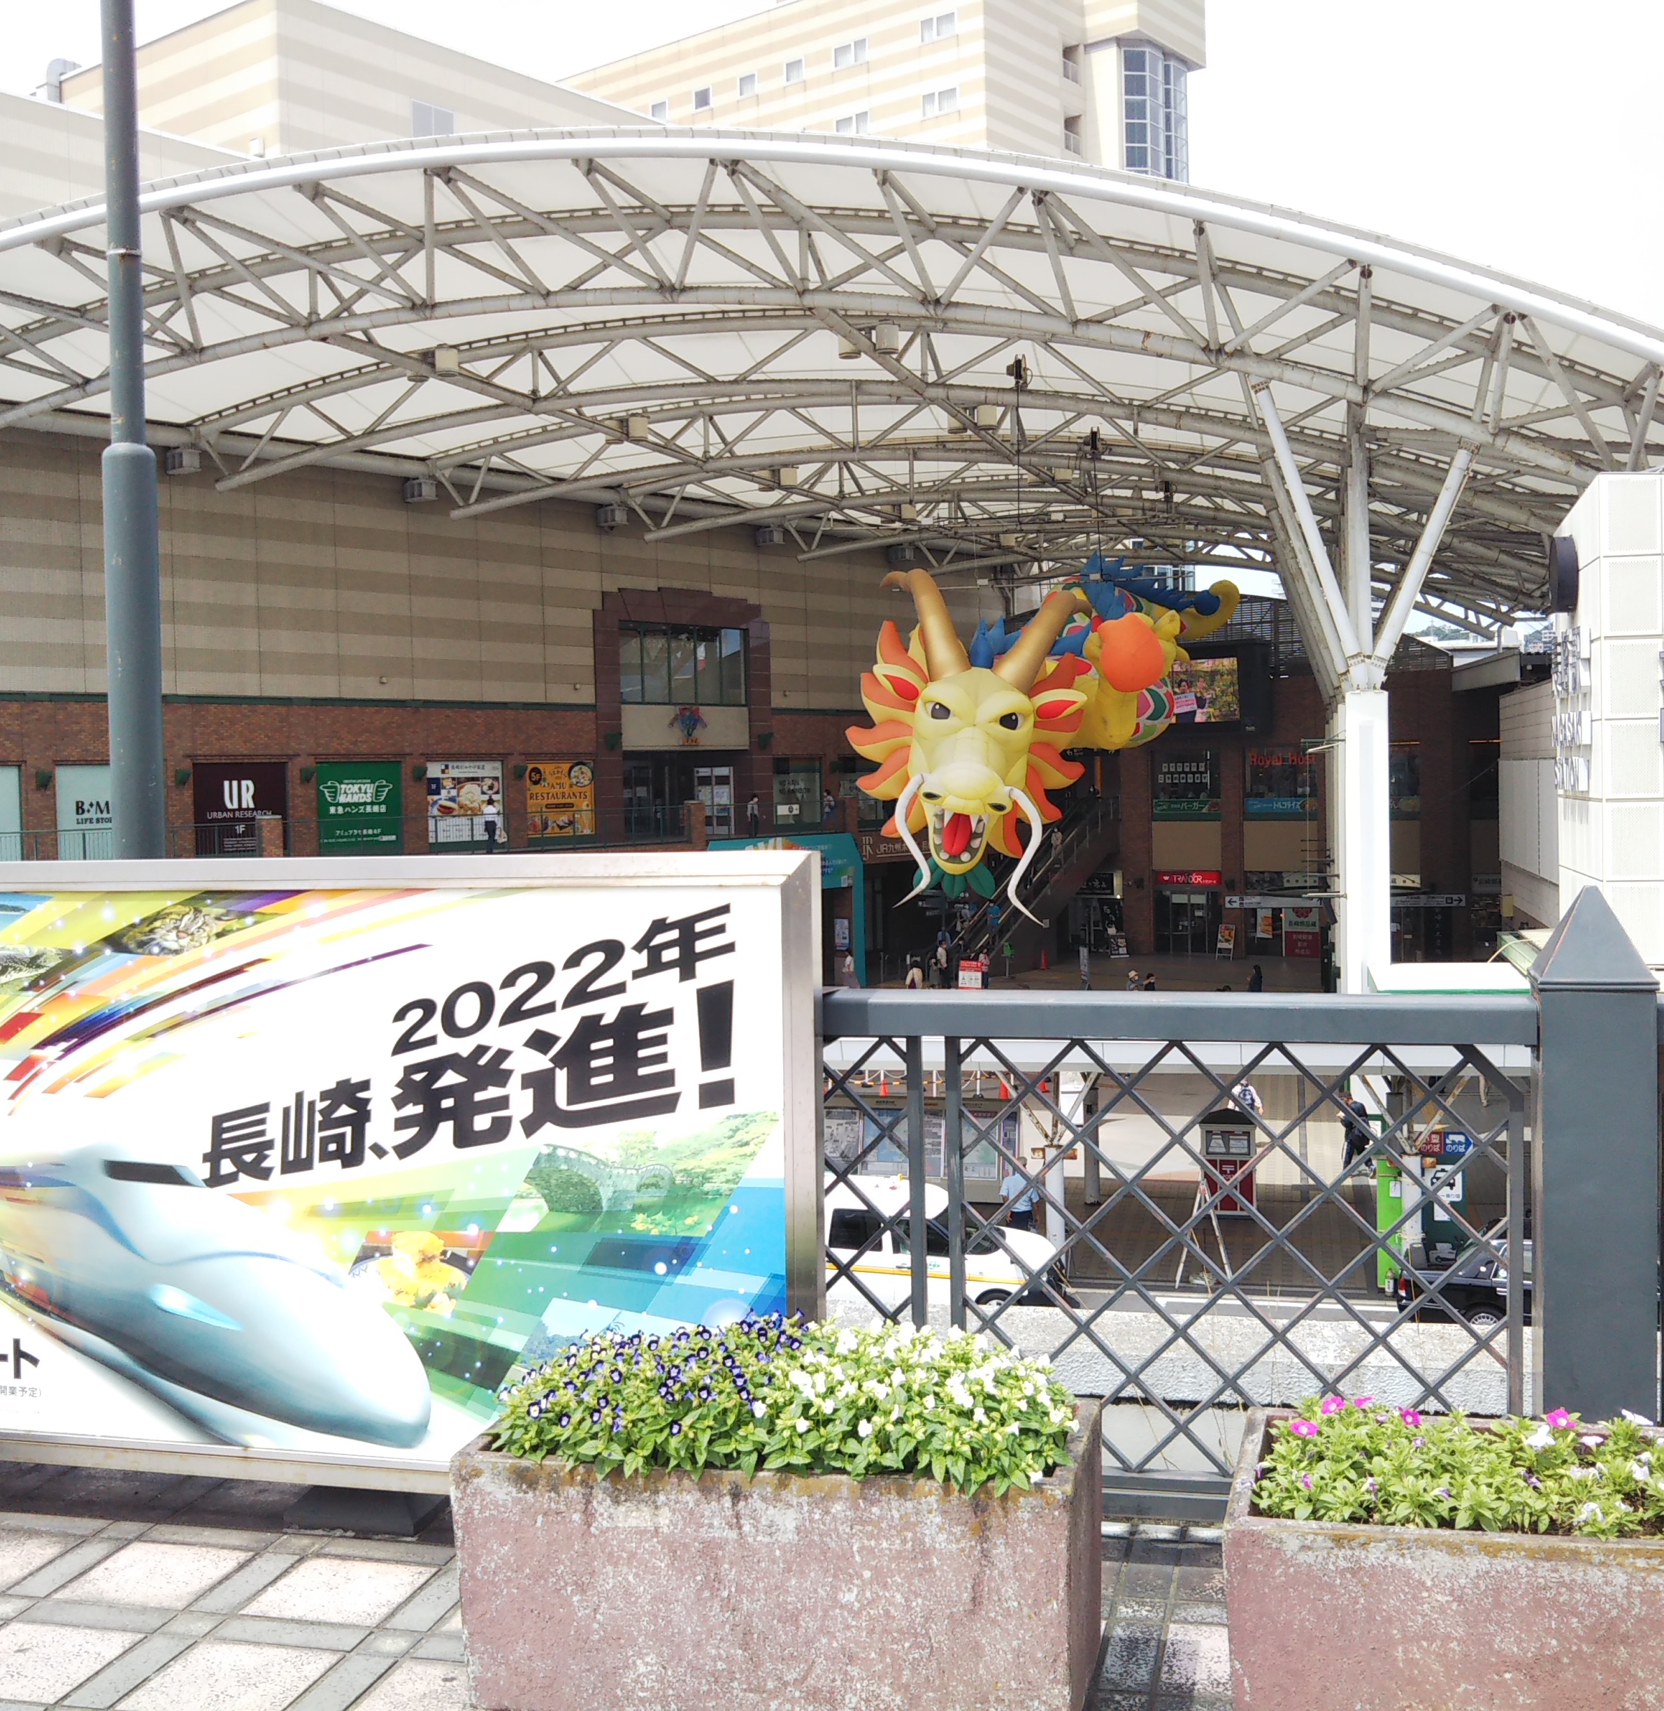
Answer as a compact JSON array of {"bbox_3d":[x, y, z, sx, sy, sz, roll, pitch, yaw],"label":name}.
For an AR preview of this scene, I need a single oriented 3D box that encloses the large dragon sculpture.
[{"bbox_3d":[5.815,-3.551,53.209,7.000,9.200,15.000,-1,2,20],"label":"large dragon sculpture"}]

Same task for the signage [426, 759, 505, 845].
[{"bbox_3d":[-11.970,-1.737,65.237,0.100,2.701,3.296,0,3,39],"label":"signage"}]

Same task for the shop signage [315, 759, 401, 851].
[{"bbox_3d":[-14.698,-1.571,61.902,0.100,2.741,3.241,0,3,39],"label":"shop signage"}]

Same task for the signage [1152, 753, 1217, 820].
[{"bbox_3d":[14.600,-2.838,81.608,3.106,2.855,0.120,0,3,39],"label":"signage"}]

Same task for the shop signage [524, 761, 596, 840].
[{"bbox_3d":[-9.297,-1.929,68.506,0.100,2.676,3.276,0,3,39],"label":"shop signage"}]

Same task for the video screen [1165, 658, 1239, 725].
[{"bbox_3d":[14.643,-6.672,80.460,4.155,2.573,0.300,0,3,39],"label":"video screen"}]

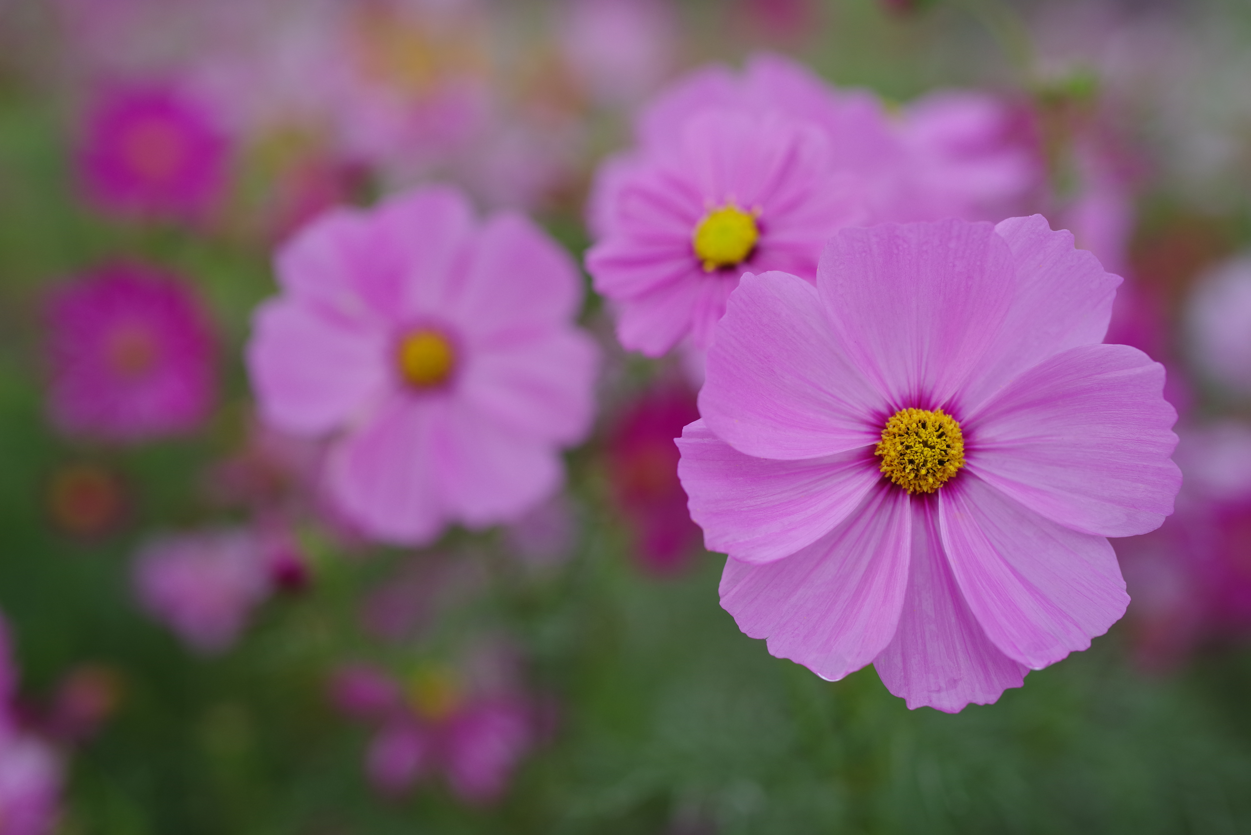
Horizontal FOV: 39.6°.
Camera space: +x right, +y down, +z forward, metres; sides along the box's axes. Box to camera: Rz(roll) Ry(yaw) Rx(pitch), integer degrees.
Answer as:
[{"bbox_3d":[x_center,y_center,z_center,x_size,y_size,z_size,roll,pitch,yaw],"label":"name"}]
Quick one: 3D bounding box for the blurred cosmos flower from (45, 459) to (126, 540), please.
[{"bbox_3d":[-0.245,0.038,0.790,0.034,0.034,0.023,-2,-6,-8],"label":"blurred cosmos flower"}]

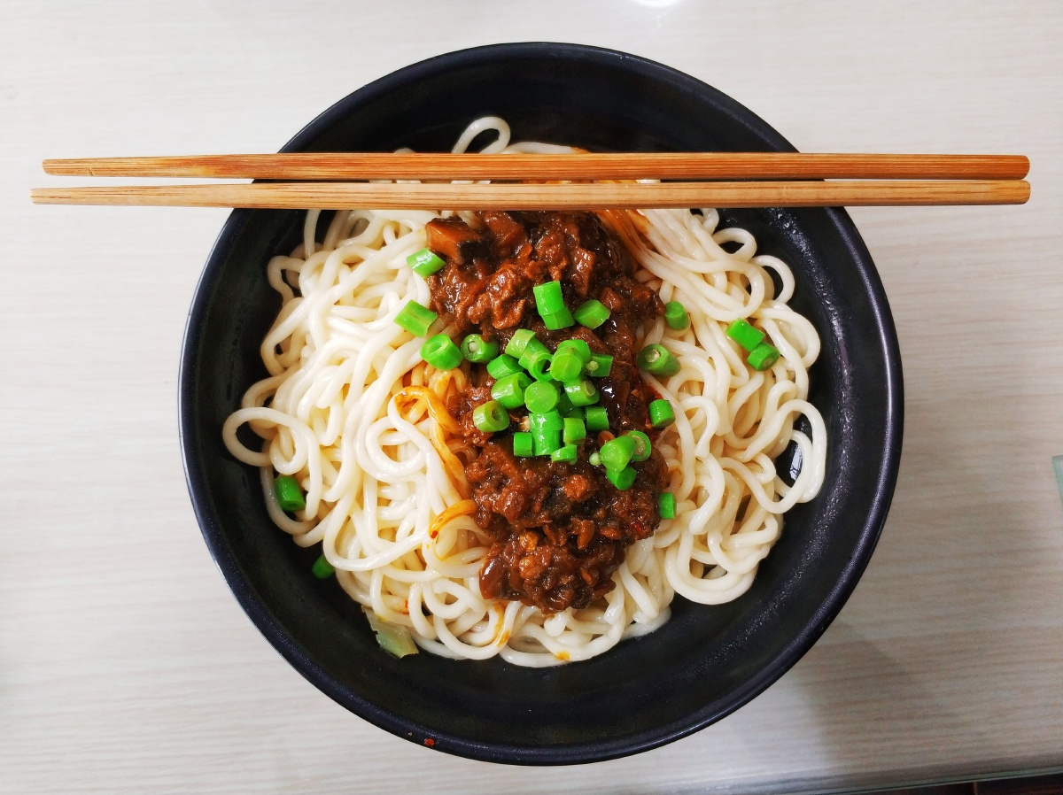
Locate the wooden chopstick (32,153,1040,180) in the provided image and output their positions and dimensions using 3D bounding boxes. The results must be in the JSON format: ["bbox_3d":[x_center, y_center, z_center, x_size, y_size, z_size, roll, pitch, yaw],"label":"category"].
[{"bbox_3d":[0.006,-0.055,0.200,0.238,0.006,0.006,-1,88,-4],"label":"wooden chopstick"}]

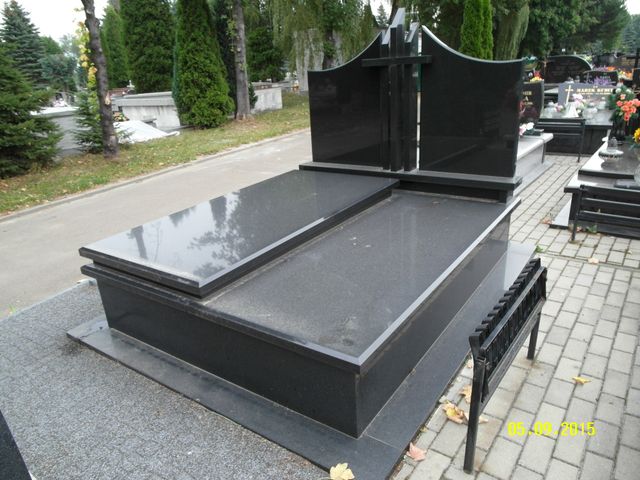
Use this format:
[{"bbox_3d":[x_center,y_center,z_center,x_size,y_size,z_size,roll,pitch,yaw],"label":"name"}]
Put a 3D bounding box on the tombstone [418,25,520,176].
[{"bbox_3d":[1.099,-1.013,3.264,0.719,1.060,0.082,11,24,34],"label":"tombstone"}]

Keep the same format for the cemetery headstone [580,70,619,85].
[{"bbox_3d":[6.982,-3.968,10.998,0.761,0.410,0.097,11,24,34],"label":"cemetery headstone"}]

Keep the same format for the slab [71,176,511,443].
[{"bbox_3d":[0.068,0.056,3.006,1.873,0.533,2.375,11,24,34],"label":"slab"}]

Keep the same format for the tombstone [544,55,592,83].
[{"bbox_3d":[7.649,-5.249,13.617,1.275,0.759,0.097,11,24,34],"label":"tombstone"}]

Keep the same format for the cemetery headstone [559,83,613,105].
[{"bbox_3d":[5.131,-2.789,8.524,0.972,0.431,0.097,11,24,34],"label":"cemetery headstone"}]

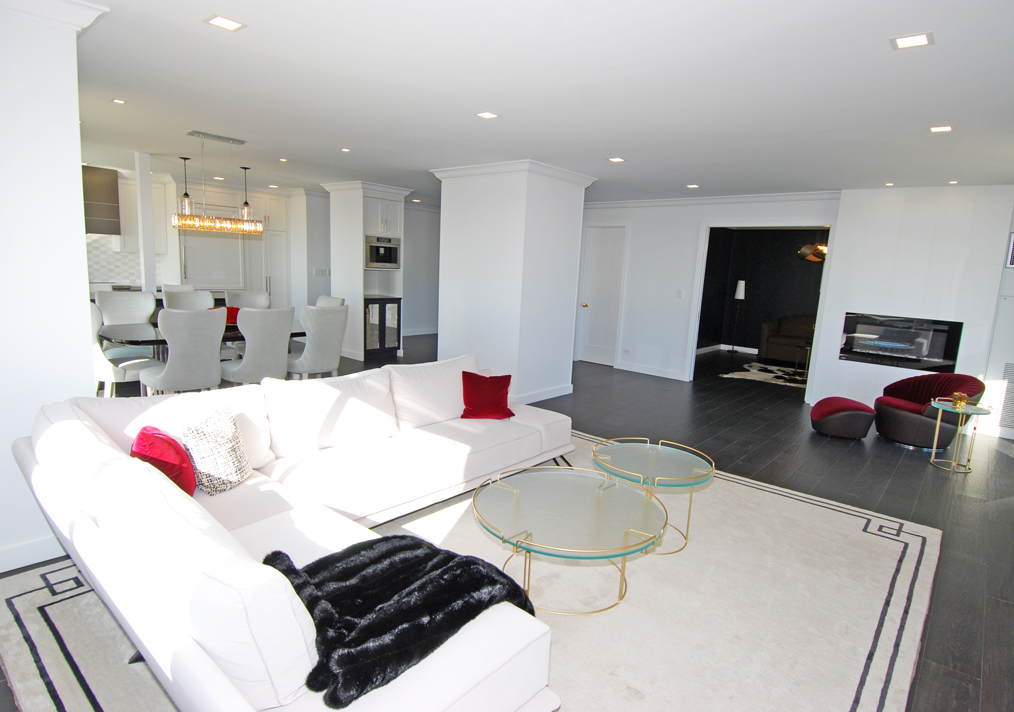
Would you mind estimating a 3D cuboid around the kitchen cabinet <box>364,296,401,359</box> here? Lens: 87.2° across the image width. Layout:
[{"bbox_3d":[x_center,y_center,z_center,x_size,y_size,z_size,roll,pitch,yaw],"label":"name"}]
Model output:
[{"bbox_3d":[-2.020,-0.436,7.978,0.600,0.900,0.650,11,13,39],"label":"kitchen cabinet"}]

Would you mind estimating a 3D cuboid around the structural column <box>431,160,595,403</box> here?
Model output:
[{"bbox_3d":[0.000,-0.858,6.407,1.480,2.520,1.110,11,13,41],"label":"structural column"}]

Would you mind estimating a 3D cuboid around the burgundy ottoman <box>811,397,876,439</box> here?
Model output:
[{"bbox_3d":[3.233,0.567,5.115,0.500,0.370,0.430,11,13,39],"label":"burgundy ottoman"}]

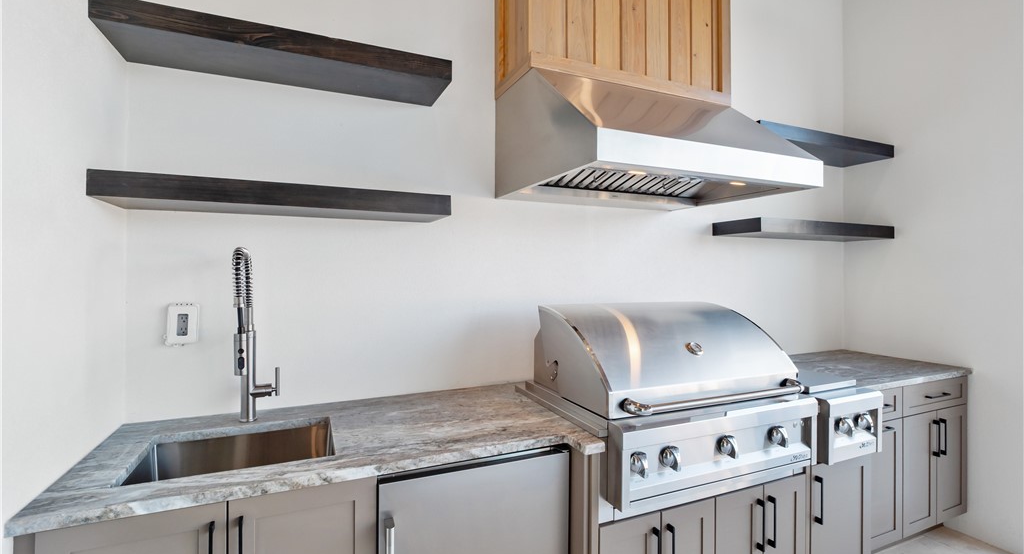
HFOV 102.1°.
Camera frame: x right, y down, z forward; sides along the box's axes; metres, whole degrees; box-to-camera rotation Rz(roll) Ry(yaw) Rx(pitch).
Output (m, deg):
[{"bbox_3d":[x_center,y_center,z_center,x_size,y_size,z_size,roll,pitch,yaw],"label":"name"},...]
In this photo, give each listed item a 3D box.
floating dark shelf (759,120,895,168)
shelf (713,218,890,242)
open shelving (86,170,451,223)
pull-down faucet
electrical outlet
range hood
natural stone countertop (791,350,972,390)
[{"bbox_3d":[1.850,-0.810,2.590,1.216,0.073,0.286,0,0,-22],"label":"floating dark shelf"},{"bbox_3d":[1.849,-0.284,2.591,1.216,0.075,0.286,0,0,-22],"label":"shelf"},{"bbox_3d":[-0.812,-0.281,1.554,1.094,0.076,0.286,0,0,-22],"label":"open shelving"},{"bbox_3d":[-0.889,0.213,1.439,0.123,0.630,0.295,0,0,-22],"label":"pull-down faucet"},{"bbox_3d":[-1.220,0.175,1.531,0.088,0.150,0.035,0,0,-22],"label":"electrical outlet"},{"bbox_3d":[0.601,-0.608,1.846,1.078,0.475,0.767,0,0,-22],"label":"range hood"},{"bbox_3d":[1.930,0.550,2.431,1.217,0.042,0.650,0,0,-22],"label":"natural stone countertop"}]

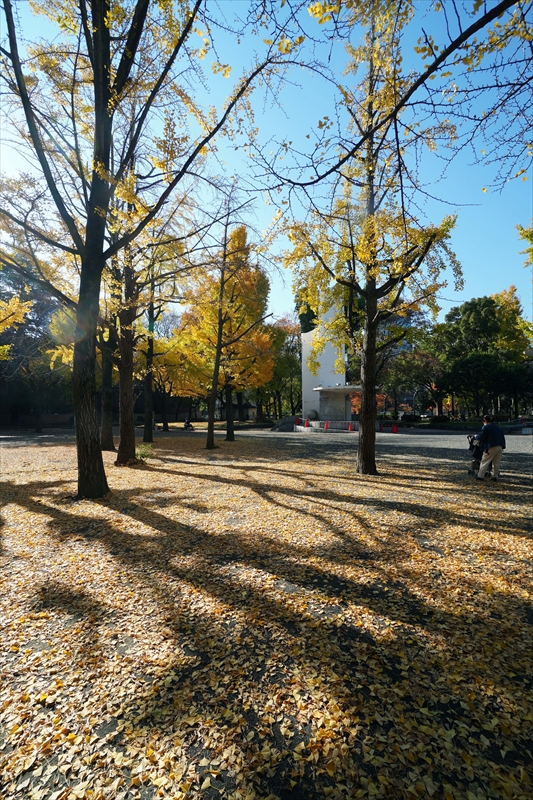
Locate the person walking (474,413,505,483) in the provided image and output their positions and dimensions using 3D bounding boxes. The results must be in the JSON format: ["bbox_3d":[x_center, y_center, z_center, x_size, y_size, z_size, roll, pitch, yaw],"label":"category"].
[{"bbox_3d":[5.480,1.180,8.150,0.540,1.620,0.560,0,-2,-16],"label":"person walking"}]

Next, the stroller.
[{"bbox_3d":[5.560,1.460,8.650,0.520,1.050,0.820,0,-2,-12],"label":"stroller"}]

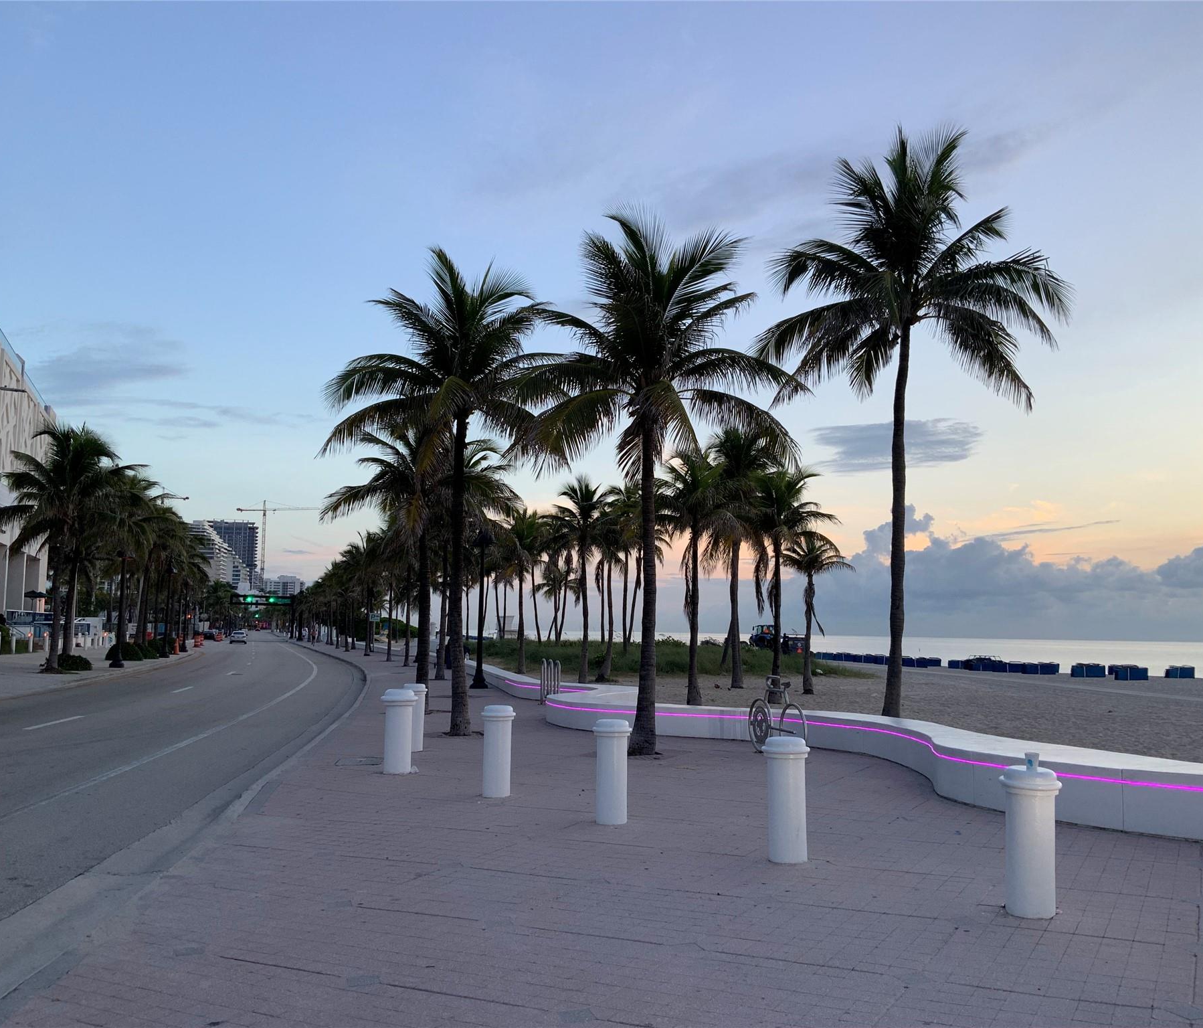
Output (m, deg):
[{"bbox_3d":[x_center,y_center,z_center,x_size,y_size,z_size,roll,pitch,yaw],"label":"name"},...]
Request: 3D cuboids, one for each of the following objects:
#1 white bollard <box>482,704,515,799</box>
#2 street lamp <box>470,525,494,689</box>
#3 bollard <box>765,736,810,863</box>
[{"bbox_3d":[-1.052,2.394,11.617,0.350,0.902,0.350,1,-6,0],"label":"white bollard"},{"bbox_3d":[-3.407,2.635,32.655,0.650,4.619,0.650,1,-6,0],"label":"street lamp"},{"bbox_3d":[1.398,2.116,8.540,0.350,0.887,0.350,1,-6,0],"label":"bollard"}]

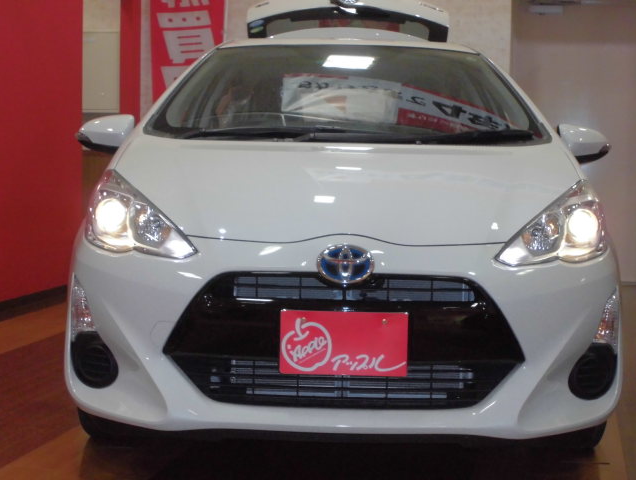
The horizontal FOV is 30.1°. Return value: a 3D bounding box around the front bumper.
[{"bbox_3d":[0.074,0.243,3.299,1.670,0.530,0.540,1,5,1],"label":"front bumper"}]

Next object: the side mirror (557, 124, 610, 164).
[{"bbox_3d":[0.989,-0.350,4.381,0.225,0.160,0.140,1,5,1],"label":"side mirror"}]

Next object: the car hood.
[{"bbox_3d":[0.090,-0.175,3.604,1.470,0.300,1.080,1,5,1],"label":"car hood"}]

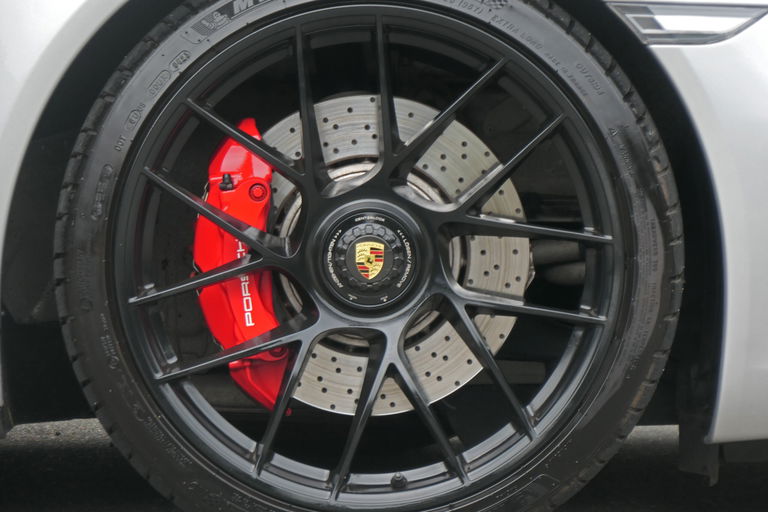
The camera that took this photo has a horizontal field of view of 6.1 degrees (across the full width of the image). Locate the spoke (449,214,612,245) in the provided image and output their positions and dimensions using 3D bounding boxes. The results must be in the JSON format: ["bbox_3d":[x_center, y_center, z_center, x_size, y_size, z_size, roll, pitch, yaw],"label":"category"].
[{"bbox_3d":[0.156,-0.024,7.750,0.179,0.023,0.045,6,-1,0],"label":"spoke"}]

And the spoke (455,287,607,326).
[{"bbox_3d":[0.154,0.059,7.750,0.165,0.021,0.045,12,-1,0],"label":"spoke"}]

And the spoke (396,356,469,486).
[{"bbox_3d":[0.048,0.178,7.750,0.021,0.152,0.045,-27,-1,0],"label":"spoke"}]

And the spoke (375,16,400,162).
[{"bbox_3d":[0.006,-0.178,7.750,0.020,0.157,0.045,-2,-1,0],"label":"spoke"}]

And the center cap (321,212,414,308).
[{"bbox_3d":[-0.015,0.004,7.735,0.100,0.100,0.040,0,-1,0],"label":"center cap"}]

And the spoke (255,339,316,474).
[{"bbox_3d":[-0.107,0.161,7.750,0.023,0.156,0.045,18,-1,0],"label":"spoke"}]

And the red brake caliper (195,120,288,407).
[{"bbox_3d":[-0.155,0.009,7.830,0.104,0.315,0.120,0,-1,0],"label":"red brake caliper"}]

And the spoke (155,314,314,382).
[{"bbox_3d":[-0.158,0.100,7.750,0.180,0.020,0.045,-17,-1,0],"label":"spoke"}]

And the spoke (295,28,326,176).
[{"bbox_3d":[-0.083,-0.163,7.750,0.025,0.161,0.045,-9,-1,0],"label":"spoke"}]

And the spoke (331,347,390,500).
[{"bbox_3d":[-0.024,0.179,7.750,0.025,0.174,0.045,14,-1,0],"label":"spoke"}]

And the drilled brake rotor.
[{"bbox_3d":[-0.016,-0.001,7.845,0.348,0.348,0.042,0,-1,0],"label":"drilled brake rotor"}]

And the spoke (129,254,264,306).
[{"bbox_3d":[-0.200,0.027,7.750,0.150,0.018,0.045,-19,-1,0],"label":"spoke"}]

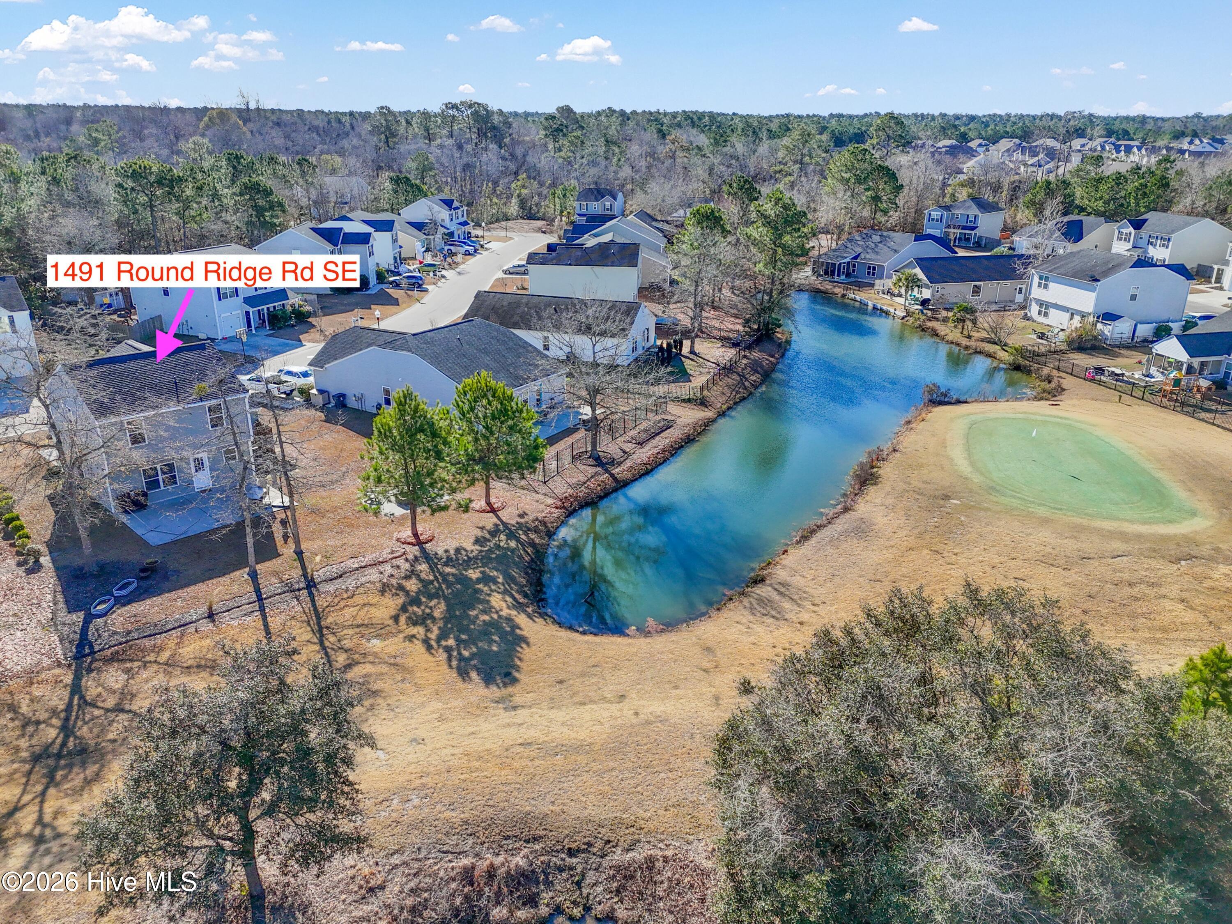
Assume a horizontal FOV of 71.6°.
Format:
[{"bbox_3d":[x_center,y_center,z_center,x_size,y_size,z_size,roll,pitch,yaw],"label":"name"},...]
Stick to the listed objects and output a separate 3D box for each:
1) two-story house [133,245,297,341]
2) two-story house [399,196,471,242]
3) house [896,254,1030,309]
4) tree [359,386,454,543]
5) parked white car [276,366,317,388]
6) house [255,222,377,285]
[{"bbox_3d":[-42.748,-18.415,90.270,11.837,7.924,9.300,10,24,21],"label":"two-story house"},{"bbox_3d":[-32.535,-44.800,156.856,10.600,7.800,10.000,3,22,6],"label":"two-story house"},{"bbox_3d":[44.603,-23.430,108.433,17.000,5.300,9.100,-6,23,-14],"label":"house"},{"bbox_3d":[-10.751,0.107,43.821,4.890,8.350,4.890,-6,23,-14],"label":"tree"},{"bbox_3d":[-26.288,-7.085,71.809,4.500,1.650,1.850,10,24,23],"label":"parked white car"},{"bbox_3d":[-37.928,-26.333,109.623,13.093,7.728,7.900,0,22,-2],"label":"house"}]

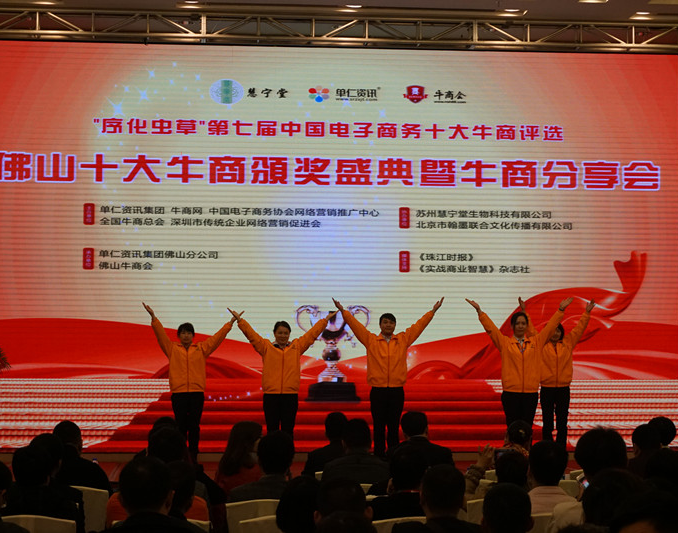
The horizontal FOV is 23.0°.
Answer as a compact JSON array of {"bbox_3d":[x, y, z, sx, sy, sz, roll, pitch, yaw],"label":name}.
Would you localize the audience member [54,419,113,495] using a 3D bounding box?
[{"bbox_3d":[-1.674,1.613,10.662,0.520,1.250,0.750,0,-3,7],"label":"audience member"}]

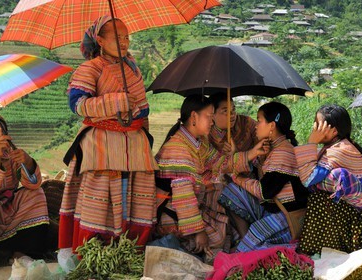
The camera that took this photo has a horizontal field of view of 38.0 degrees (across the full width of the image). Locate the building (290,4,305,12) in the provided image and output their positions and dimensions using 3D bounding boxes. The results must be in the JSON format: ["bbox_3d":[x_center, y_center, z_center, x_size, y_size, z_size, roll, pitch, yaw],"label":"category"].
[{"bbox_3d":[64.352,-72.638,290.000,8.800,4.600,7.000,0,2,3],"label":"building"}]

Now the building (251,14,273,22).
[{"bbox_3d":[41.914,-62.486,270.000,11.000,4.600,7.500,0,2,-3],"label":"building"}]

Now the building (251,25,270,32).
[{"bbox_3d":[37.857,-53.095,250.000,8.800,4.000,6.500,0,2,-5],"label":"building"}]

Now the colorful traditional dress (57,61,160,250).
[{"bbox_3d":[-0.452,0.078,3.270,0.580,1.220,0.480,-1,3,-33],"label":"colorful traditional dress"}]

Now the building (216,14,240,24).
[{"bbox_3d":[23.029,-59.676,260.000,11.000,5.000,7.500,-1,2,-20],"label":"building"}]

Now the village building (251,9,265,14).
[{"bbox_3d":[42.071,-69.757,285.000,7.800,3.800,6.000,0,2,-3],"label":"village building"}]

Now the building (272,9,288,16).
[{"bbox_3d":[53.471,-69.214,285.000,8.800,4.400,6.500,0,2,3],"label":"building"}]

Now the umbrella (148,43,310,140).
[{"bbox_3d":[0.316,-0.296,3.420,1.070,0.680,1.070,0,2,0],"label":"umbrella"}]

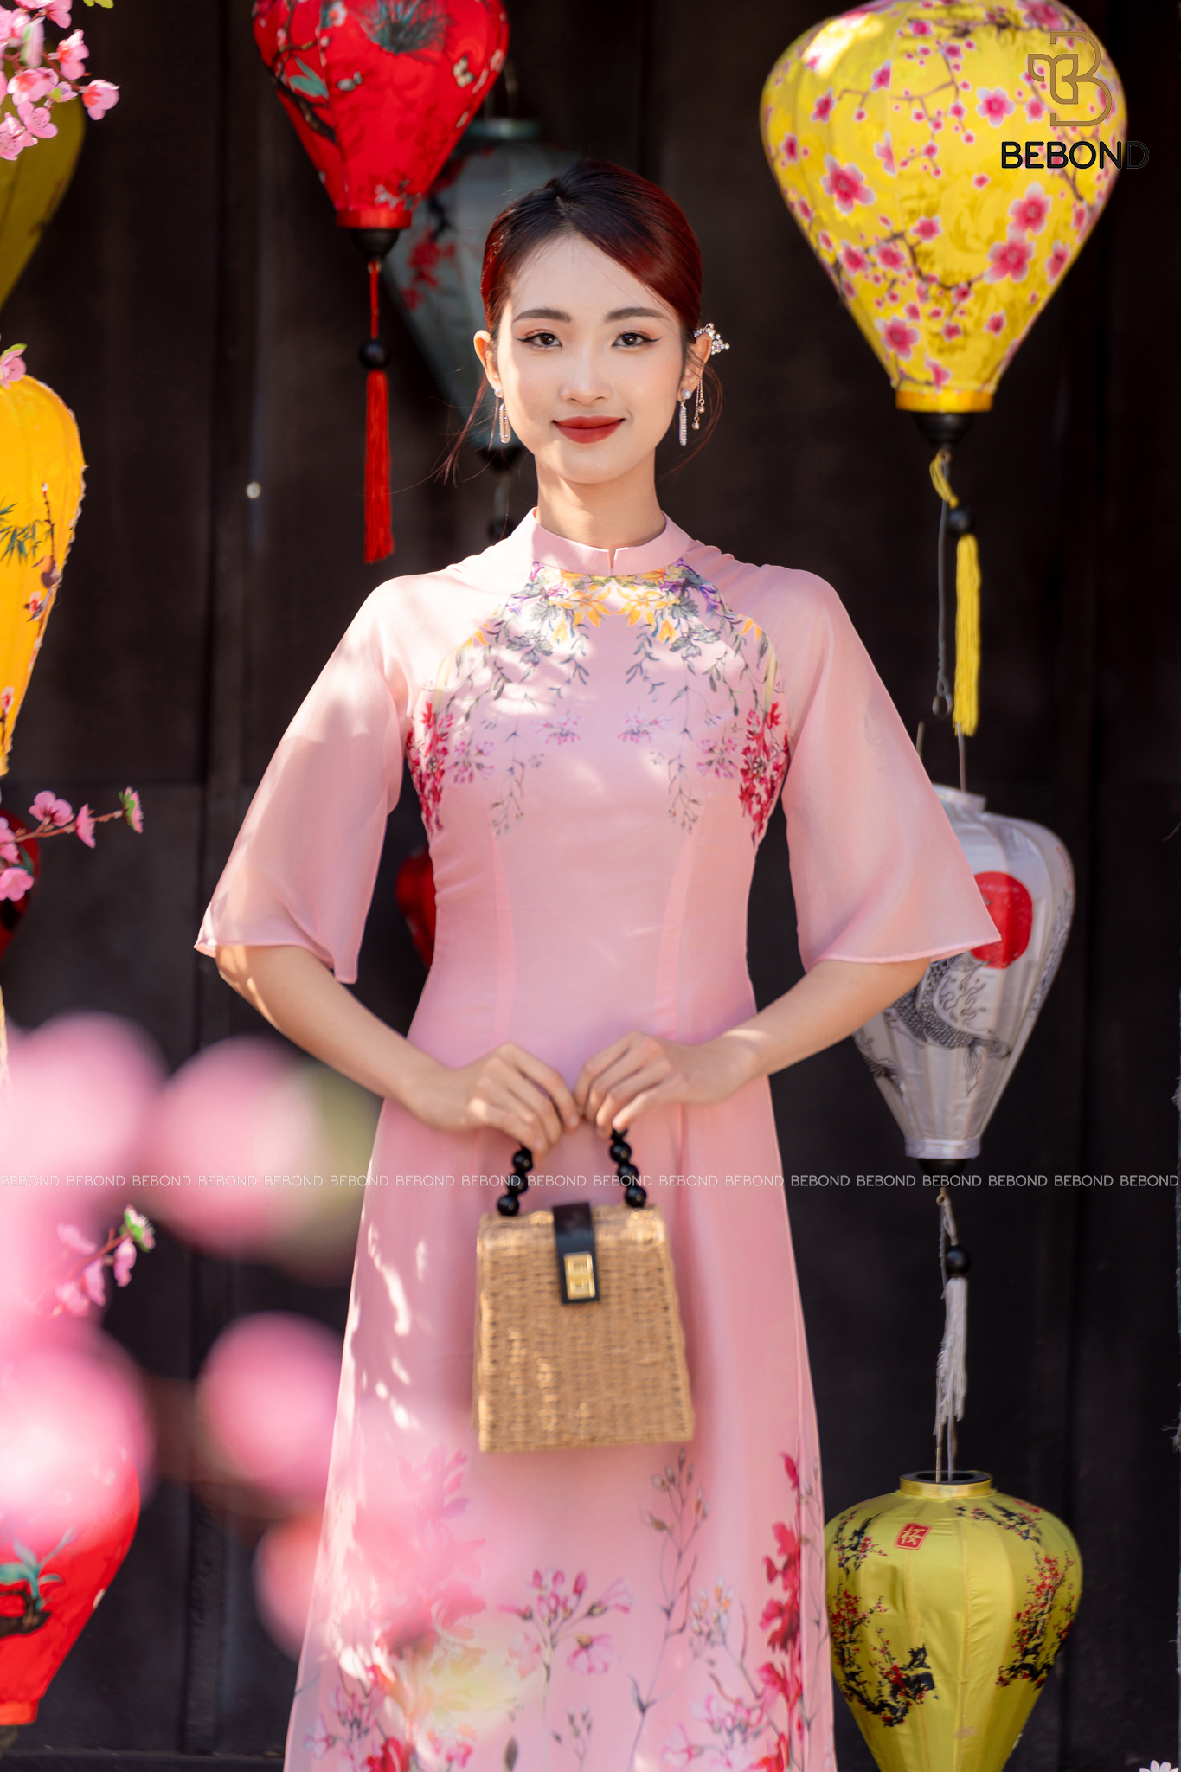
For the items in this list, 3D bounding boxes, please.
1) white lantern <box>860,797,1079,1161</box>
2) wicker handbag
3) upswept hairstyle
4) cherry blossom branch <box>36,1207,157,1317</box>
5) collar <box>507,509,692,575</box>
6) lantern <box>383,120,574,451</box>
[{"bbox_3d":[0.279,0.068,5.300,0.200,0.290,0.200,1,3,0],"label":"white lantern"},{"bbox_3d":[-0.008,0.269,4.770,0.150,0.235,0.085,-4,4,-5],"label":"wicker handbag"},{"bbox_3d":[-0.005,-0.426,5.060,0.200,0.232,0.215,1,3,0],"label":"upswept hairstyle"},{"bbox_3d":[-0.352,0.267,4.840,0.086,0.083,0.062,1,3,0],"label":"cherry blossom branch"},{"bbox_3d":[0.007,-0.256,5.040,0.136,0.053,0.125,0,3,-3],"label":"collar"},{"bbox_3d":[-0.072,-0.495,5.600,0.202,0.275,0.202,1,3,0],"label":"lantern"}]

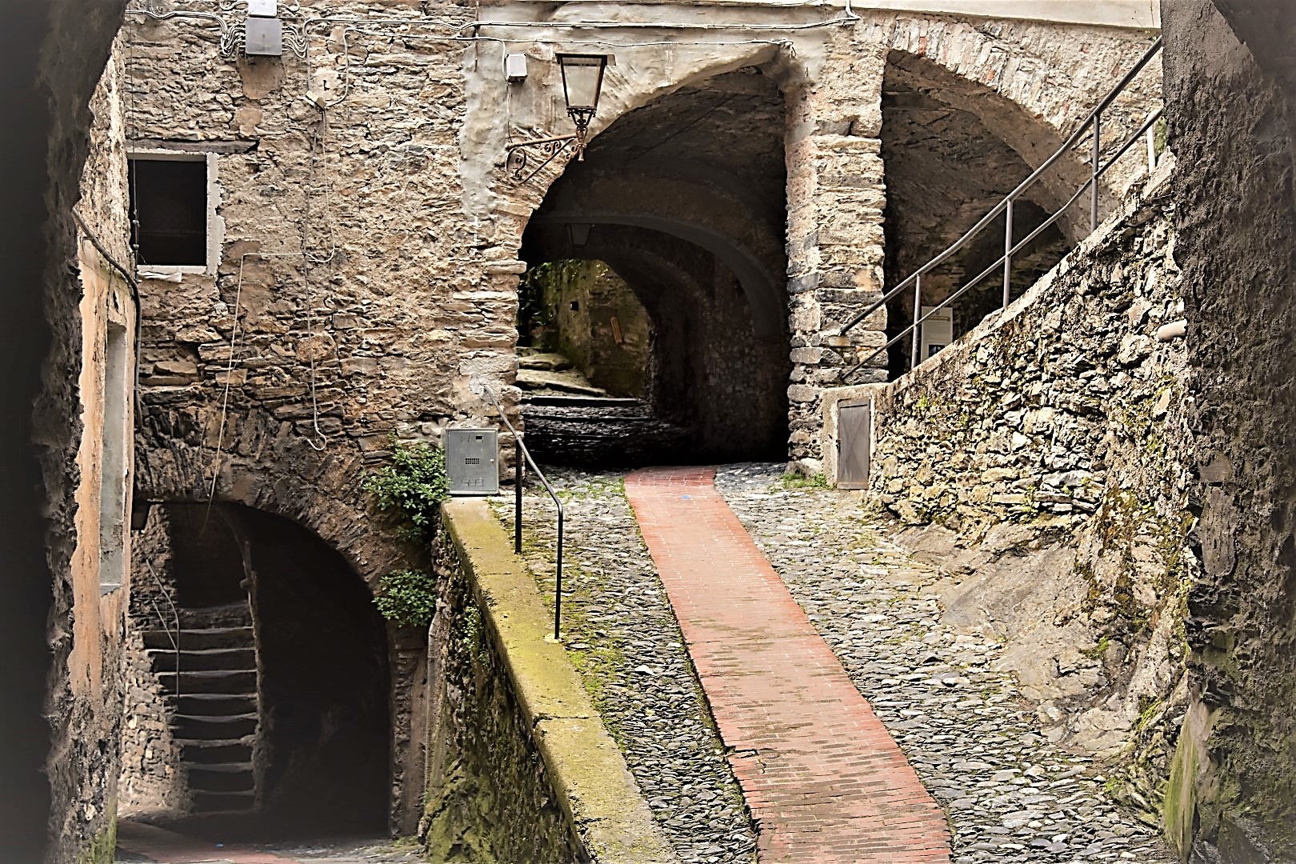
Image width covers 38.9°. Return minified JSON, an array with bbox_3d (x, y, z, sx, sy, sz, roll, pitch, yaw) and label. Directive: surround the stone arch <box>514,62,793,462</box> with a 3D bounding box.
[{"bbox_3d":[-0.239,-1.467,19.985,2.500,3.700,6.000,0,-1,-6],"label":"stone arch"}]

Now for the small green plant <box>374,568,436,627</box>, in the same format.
[{"bbox_3d":[-2.179,1.493,16.500,0.560,0.540,0.420,0,-1,-6],"label":"small green plant"}]

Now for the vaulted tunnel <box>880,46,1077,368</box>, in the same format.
[{"bbox_3d":[3.061,-1.969,18.792,2.050,3.200,3.000,0,-1,-6],"label":"vaulted tunnel"}]

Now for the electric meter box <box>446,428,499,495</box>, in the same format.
[{"bbox_3d":[-1.603,0.269,16.800,0.490,0.610,0.220,0,-1,-6],"label":"electric meter box"}]

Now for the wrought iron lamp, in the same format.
[{"bbox_3d":[-0.814,-2.822,16.500,0.910,1.160,0.600,0,-1,-6],"label":"wrought iron lamp"}]

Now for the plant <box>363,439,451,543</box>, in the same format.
[{"bbox_3d":[-2.155,0.517,16.450,0.780,0.920,0.550,0,-1,-6],"label":"plant"}]

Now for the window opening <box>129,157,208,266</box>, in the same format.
[{"bbox_3d":[-4.349,-1.992,16.600,0.730,1.000,0.300,0,-1,-6],"label":"window opening"}]

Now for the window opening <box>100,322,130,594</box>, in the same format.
[{"bbox_3d":[-4.487,0.215,14.986,0.270,2.180,1.000,0,-1,-7],"label":"window opening"}]

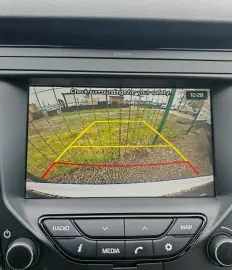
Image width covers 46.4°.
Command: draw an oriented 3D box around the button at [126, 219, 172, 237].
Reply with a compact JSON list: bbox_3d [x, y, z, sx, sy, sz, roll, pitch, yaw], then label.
[{"bbox_3d":[0.025,0.071,0.209,0.037,0.013,0.006,0,-10,-3],"label":"button"}]

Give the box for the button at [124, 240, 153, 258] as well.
[{"bbox_3d":[0.017,0.086,0.205,0.021,0.013,0.006,0,-10,-3],"label":"button"}]

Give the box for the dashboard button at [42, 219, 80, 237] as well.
[{"bbox_3d":[-0.041,0.071,0.208,0.029,0.012,0.006,0,-10,-3],"label":"dashboard button"}]

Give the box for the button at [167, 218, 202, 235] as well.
[{"bbox_3d":[0.053,0.071,0.209,0.028,0.012,0.006,0,-10,-3],"label":"button"}]

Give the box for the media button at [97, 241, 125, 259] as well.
[{"bbox_3d":[-0.004,0.086,0.205,0.021,0.013,0.006,0,-10,-3],"label":"media button"}]

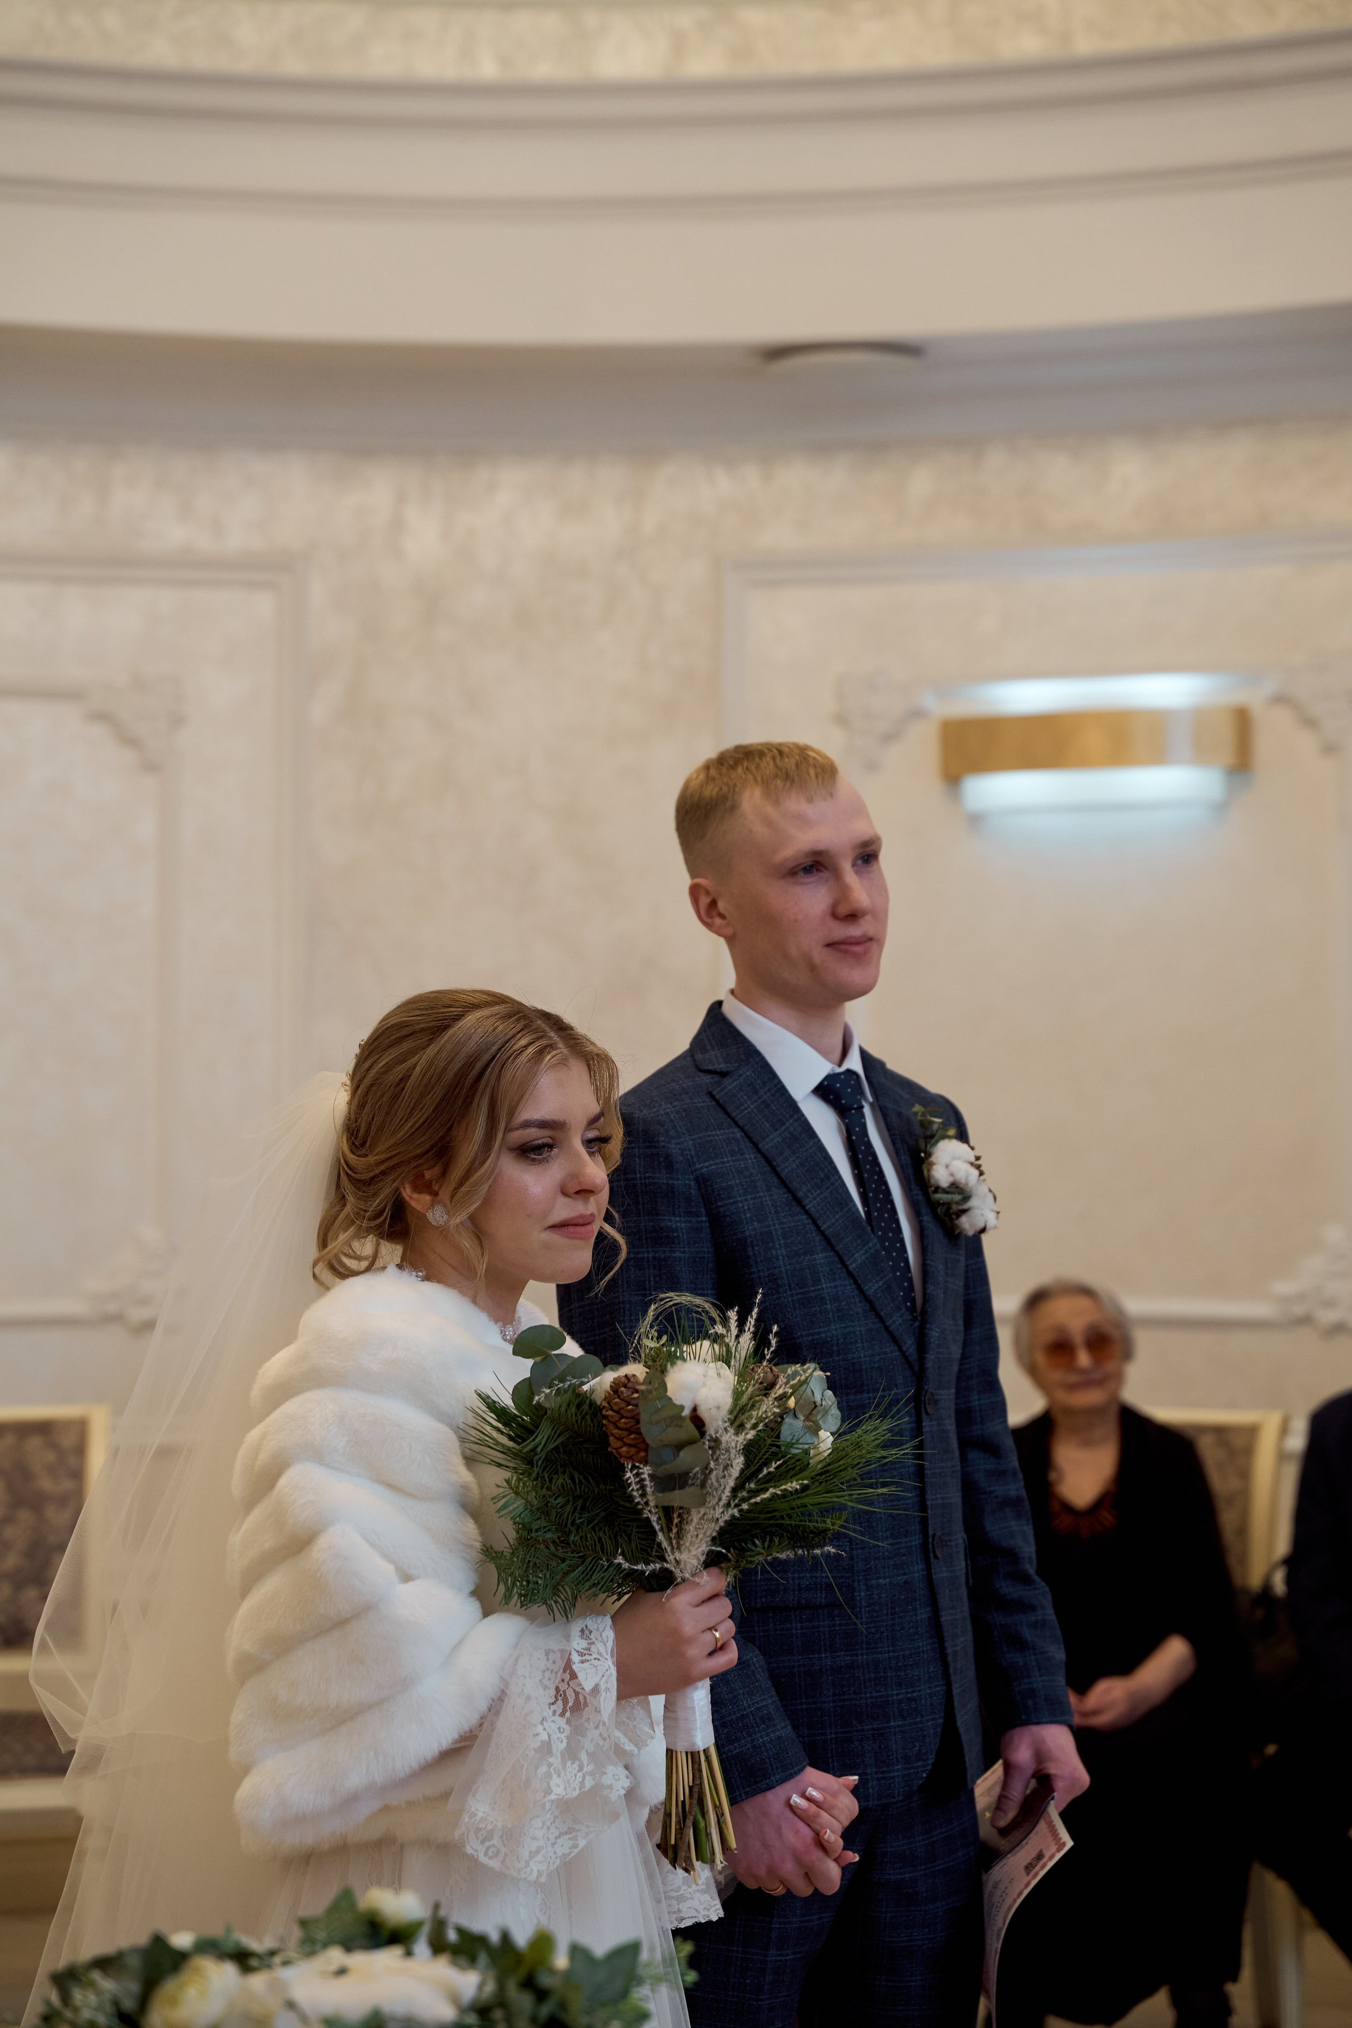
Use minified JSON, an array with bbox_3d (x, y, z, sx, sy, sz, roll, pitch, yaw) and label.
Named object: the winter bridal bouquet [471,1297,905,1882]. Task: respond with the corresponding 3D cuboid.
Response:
[{"bbox_3d":[0.009,0.435,3.030,0.320,0.430,0.270,0,0,-12],"label":"winter bridal bouquet"}]

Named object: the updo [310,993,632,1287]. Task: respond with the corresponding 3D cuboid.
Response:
[{"bbox_3d":[-0.165,0.096,3.150,0.245,0.233,0.190,0,0,40],"label":"updo"}]

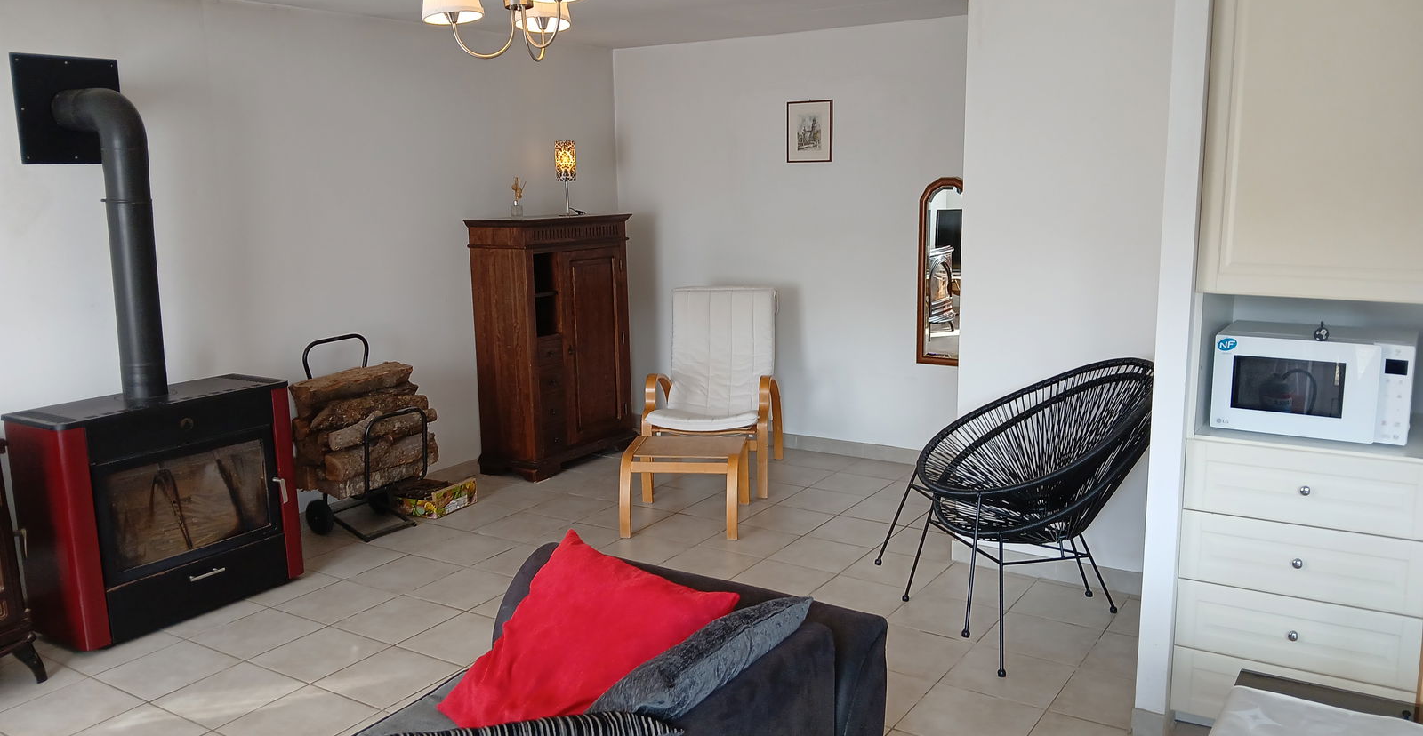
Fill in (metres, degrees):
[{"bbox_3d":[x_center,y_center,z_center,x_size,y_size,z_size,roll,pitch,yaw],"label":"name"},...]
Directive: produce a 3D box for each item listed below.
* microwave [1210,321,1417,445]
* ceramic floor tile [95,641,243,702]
[{"bbox_3d":[1.794,0.031,2.924,0.480,0.275,0.362,6,12,35],"label":"microwave"},{"bbox_3d":[-1.797,1.007,3.255,0.335,0.012,0.335,5,12,32],"label":"ceramic floor tile"}]

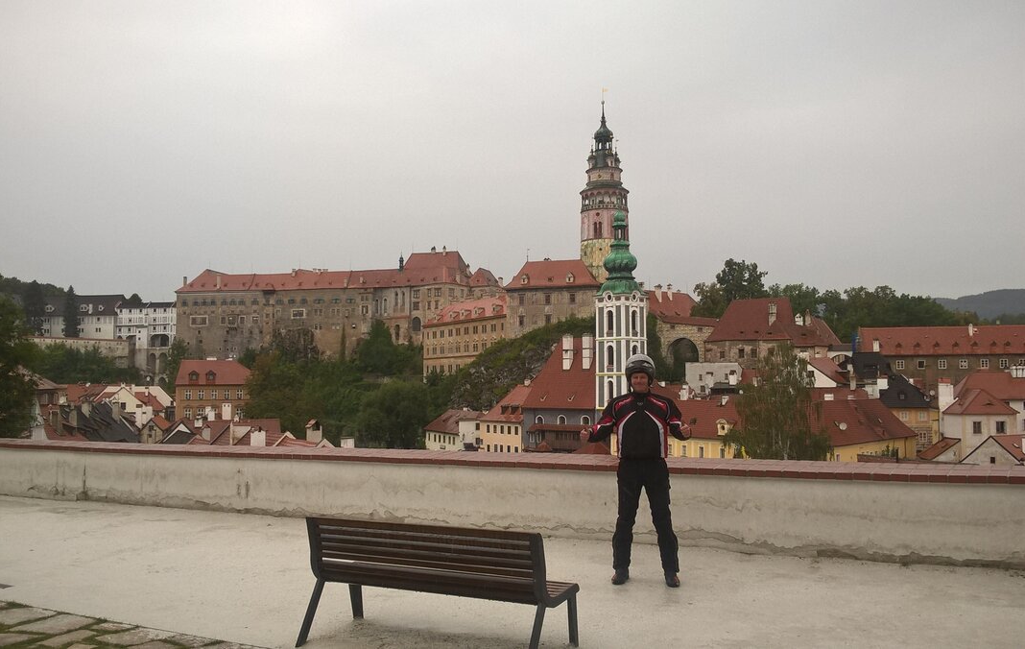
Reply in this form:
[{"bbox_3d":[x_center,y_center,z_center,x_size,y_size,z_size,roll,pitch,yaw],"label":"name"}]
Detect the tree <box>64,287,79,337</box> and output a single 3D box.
[{"bbox_3d":[-156.391,-4.084,325.000,5.600,18.719,5.600,0,-3,0],"label":"tree"}]

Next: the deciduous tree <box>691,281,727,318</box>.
[{"bbox_3d":[53.801,-6.152,250.000,10.000,11.520,10.000,0,-3,0],"label":"deciduous tree"}]

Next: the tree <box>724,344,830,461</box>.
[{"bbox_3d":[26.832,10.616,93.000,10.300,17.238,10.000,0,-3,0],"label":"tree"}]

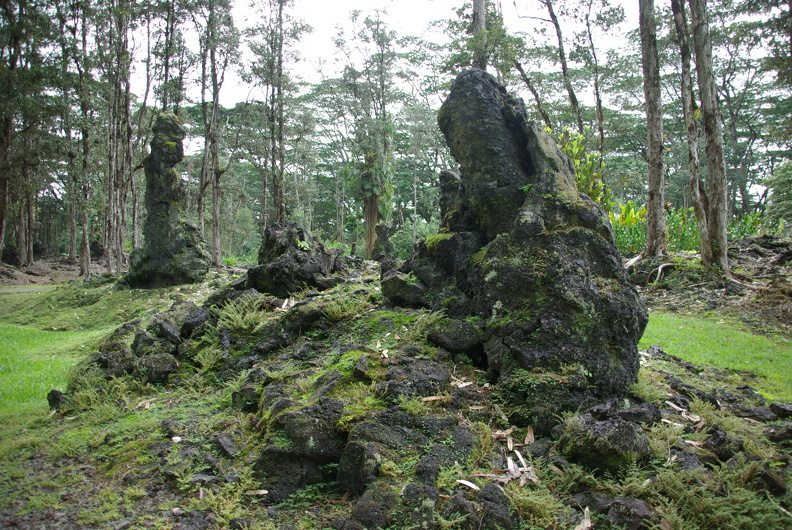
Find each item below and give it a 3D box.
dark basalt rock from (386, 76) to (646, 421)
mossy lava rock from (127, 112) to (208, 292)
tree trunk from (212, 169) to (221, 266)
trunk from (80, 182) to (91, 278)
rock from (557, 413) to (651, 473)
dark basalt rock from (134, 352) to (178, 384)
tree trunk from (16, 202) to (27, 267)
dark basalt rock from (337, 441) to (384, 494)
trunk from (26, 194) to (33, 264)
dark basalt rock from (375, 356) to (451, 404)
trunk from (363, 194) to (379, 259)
[{"bbox_3d":[1.105,-0.254,5.500,2.350,3.050,1.900,-1,1,0],"label":"dark basalt rock"},{"bbox_3d":[-5.357,-1.519,14.000,1.980,4.120,1.900,0,1,0],"label":"mossy lava rock"},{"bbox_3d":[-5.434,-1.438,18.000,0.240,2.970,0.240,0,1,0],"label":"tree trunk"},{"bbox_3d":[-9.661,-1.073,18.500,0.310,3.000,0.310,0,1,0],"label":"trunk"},{"bbox_3d":[1.413,1.209,4.050,0.620,0.400,0.500,-1,1,0],"label":"rock"},{"bbox_3d":[-2.417,1.044,6.000,0.450,0.340,0.380,-1,1,0],"label":"dark basalt rock"},{"bbox_3d":[-15.746,-1.324,25.000,0.360,2.800,0.360,-2,1,-32],"label":"tree trunk"},{"bbox_3d":[-0.218,1.243,3.650,0.290,0.330,0.290,-1,1,0],"label":"dark basalt rock"},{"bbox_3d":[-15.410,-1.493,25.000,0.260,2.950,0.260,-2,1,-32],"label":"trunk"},{"bbox_3d":[0.136,0.944,4.900,0.610,0.320,0.450,0,1,0],"label":"dark basalt rock"},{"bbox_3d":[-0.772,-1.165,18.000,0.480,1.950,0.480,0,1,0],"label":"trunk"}]

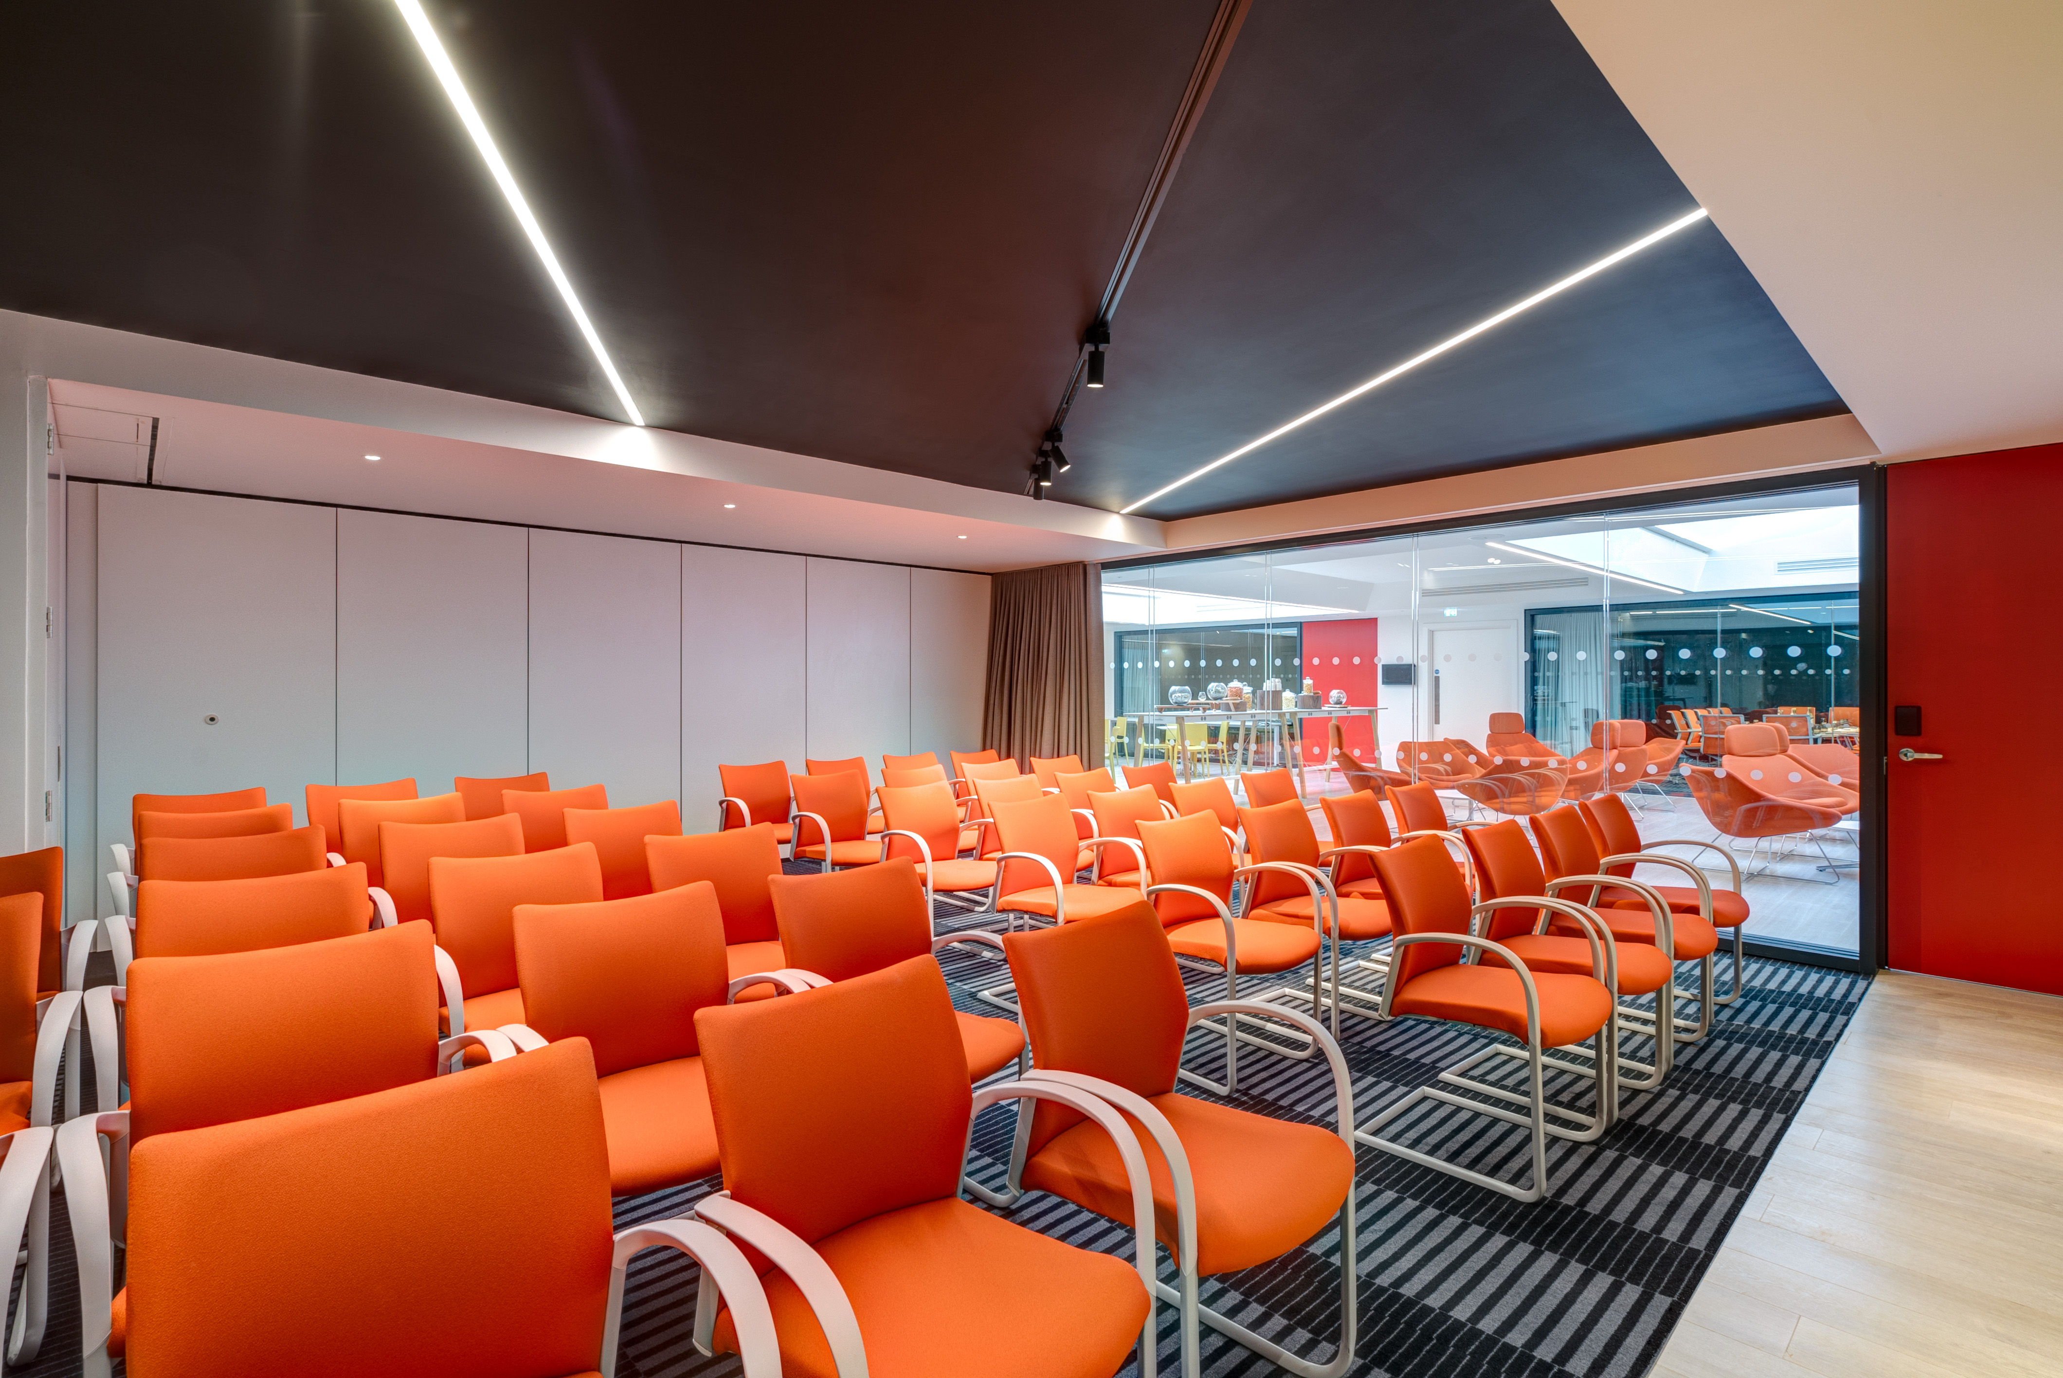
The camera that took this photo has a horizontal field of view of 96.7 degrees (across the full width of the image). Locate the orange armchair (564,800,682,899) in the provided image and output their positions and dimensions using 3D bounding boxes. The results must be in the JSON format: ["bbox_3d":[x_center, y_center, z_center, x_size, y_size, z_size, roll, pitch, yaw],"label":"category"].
[{"bbox_3d":[-1.483,0.890,3.519,0.579,0.848,0.585,0,0,-43],"label":"orange armchair"}]

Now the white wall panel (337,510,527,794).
[{"bbox_3d":[-3.622,0.159,5.584,0.981,2.311,0.100,0,1,-42],"label":"white wall panel"}]

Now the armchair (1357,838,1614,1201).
[{"bbox_3d":[1.352,0.914,2.685,0.575,0.860,0.620,0,0,-42],"label":"armchair"}]

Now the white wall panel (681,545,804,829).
[{"bbox_3d":[-2.197,0.139,7.030,1.002,2.388,0.080,0,0,-42],"label":"white wall panel"}]

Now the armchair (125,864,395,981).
[{"bbox_3d":[-1.799,0.887,2.149,0.579,0.848,0.585,0,0,-42],"label":"armchair"}]

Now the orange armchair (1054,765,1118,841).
[{"bbox_3d":[0.460,0.899,5.167,0.579,0.848,0.585,0,0,-43],"label":"orange armchair"}]

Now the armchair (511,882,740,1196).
[{"bbox_3d":[-0.781,0.890,1.928,0.579,0.848,0.585,0,0,-43],"label":"armchair"}]

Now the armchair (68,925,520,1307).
[{"bbox_3d":[-1.285,0.921,1.625,0.575,0.860,0.620,0,0,-42],"label":"armchair"}]

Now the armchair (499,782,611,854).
[{"bbox_3d":[-2.161,0.912,4.323,0.575,0.860,0.620,0,0,-42],"label":"armchair"}]

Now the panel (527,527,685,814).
[{"bbox_3d":[-2.893,0.157,6.240,0.981,2.311,0.100,0,1,-42],"label":"panel"}]

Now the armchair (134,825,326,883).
[{"bbox_3d":[-2.399,0.886,2.782,0.579,0.848,0.585,0,0,-43],"label":"armchair"}]

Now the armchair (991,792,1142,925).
[{"bbox_3d":[0.160,0.911,3.872,0.575,0.860,0.620,0,0,-42],"label":"armchair"}]

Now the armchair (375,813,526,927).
[{"bbox_3d":[-1.986,0.903,3.218,0.592,0.870,0.575,0,1,-42],"label":"armchair"}]

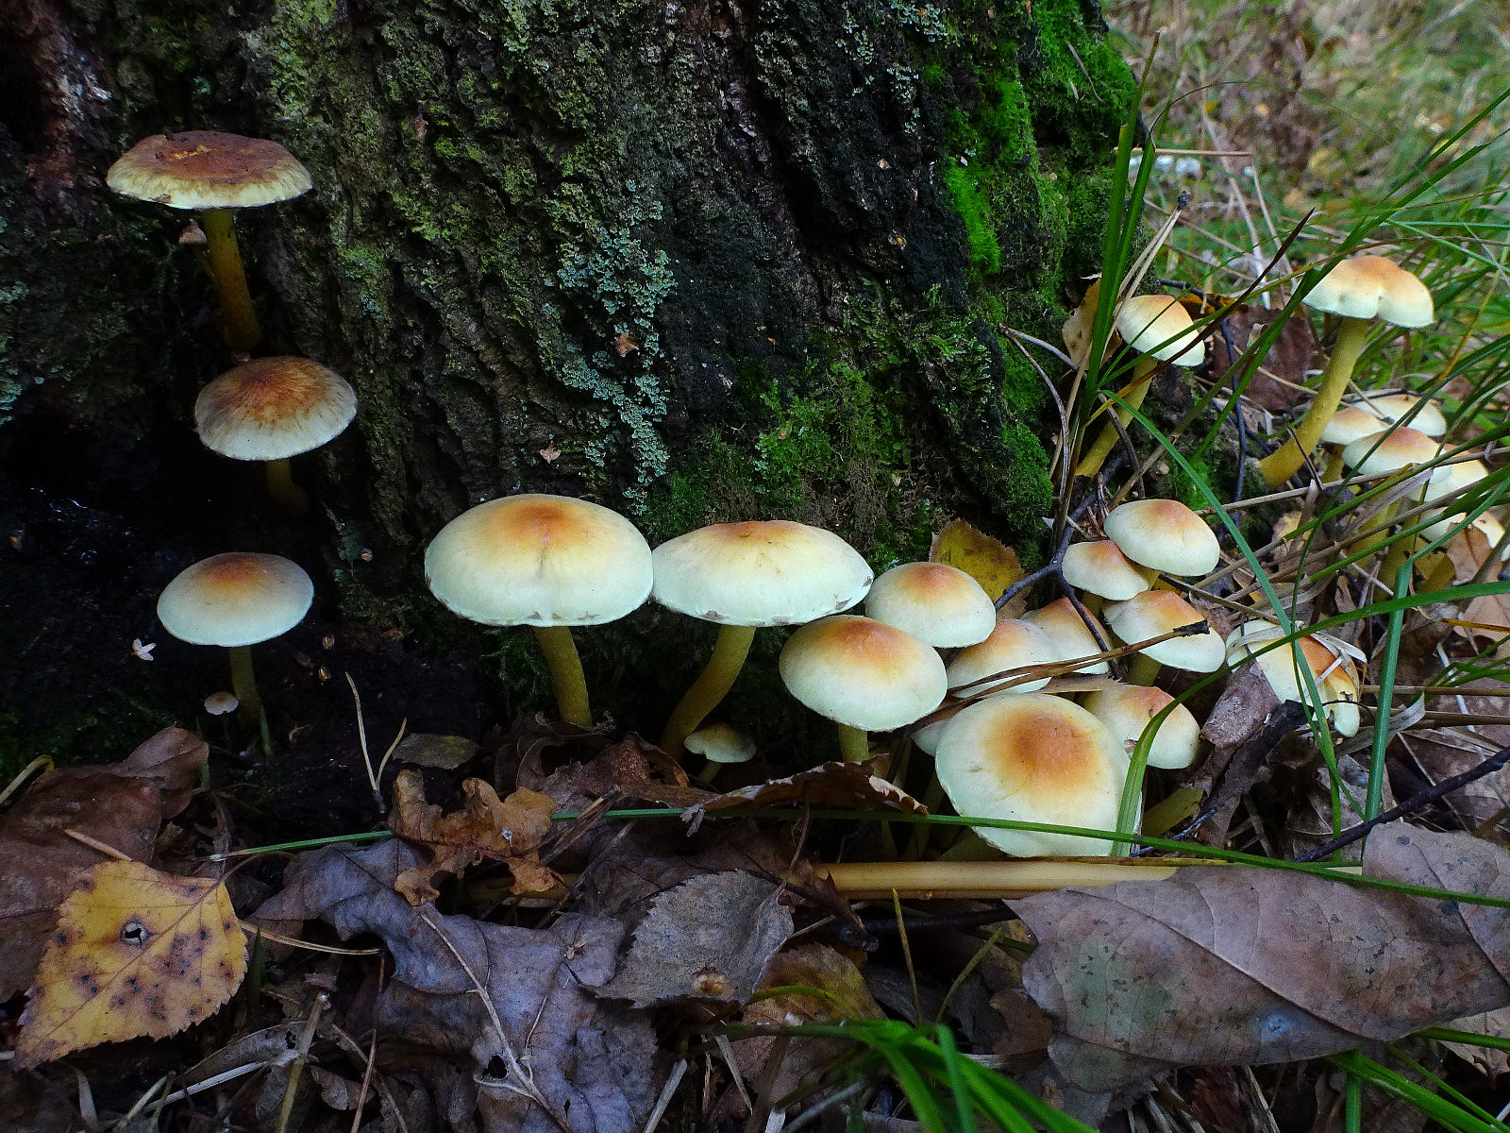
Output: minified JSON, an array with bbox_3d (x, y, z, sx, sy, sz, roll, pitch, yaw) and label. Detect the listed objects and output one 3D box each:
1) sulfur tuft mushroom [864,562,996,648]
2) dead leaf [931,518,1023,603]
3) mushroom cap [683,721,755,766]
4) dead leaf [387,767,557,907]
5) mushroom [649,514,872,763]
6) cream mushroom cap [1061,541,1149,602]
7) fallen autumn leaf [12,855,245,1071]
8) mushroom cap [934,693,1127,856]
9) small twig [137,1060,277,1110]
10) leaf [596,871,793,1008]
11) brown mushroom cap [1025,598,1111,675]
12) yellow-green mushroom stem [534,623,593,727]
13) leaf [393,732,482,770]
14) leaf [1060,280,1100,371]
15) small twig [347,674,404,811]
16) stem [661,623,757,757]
[{"bbox_3d":[0.047,0.010,0.279,0.035,0.015,0.035,0,30,0],"label":"sulfur tuft mushroom"},{"bbox_3d":[0.071,0.002,0.336,0.033,0.034,0.009,0,12,0],"label":"dead leaf"},{"bbox_3d":[-0.010,0.049,0.290,0.019,0.009,0.019,6,21,-4],"label":"mushroom cap"},{"bbox_3d":[-0.071,0.069,0.265,0.042,0.014,0.034,0,41,0],"label":"dead leaf"},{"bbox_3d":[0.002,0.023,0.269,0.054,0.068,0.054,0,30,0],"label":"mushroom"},{"bbox_3d":[0.113,0.001,0.335,0.029,0.013,0.029,10,29,-6],"label":"cream mushroom cap"},{"bbox_3d":[-0.130,0.081,0.215,0.045,0.009,0.052,21,26,7],"label":"fallen autumn leaf"},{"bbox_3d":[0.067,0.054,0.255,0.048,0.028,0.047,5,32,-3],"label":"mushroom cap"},{"bbox_3d":[-0.111,0.106,0.213,0.025,0.002,0.002,-12,32,-20],"label":"small twig"},{"bbox_3d":[-0.014,0.080,0.220,0.044,0.013,0.030,-11,43,-13],"label":"leaf"},{"bbox_3d":[0.093,0.021,0.312,0.027,0.015,0.027,5,37,-3],"label":"brown mushroom cap"},{"bbox_3d":[-0.058,0.031,0.313,0.011,0.046,0.011,-6,33,3],"label":"yellow-green mushroom stem"},{"bbox_3d":[-0.087,0.050,0.286,0.023,0.006,0.014,-3,40,-10],"label":"leaf"},{"bbox_3d":[0.126,-0.091,0.394,0.023,0.037,0.011,10,21,16],"label":"leaf"},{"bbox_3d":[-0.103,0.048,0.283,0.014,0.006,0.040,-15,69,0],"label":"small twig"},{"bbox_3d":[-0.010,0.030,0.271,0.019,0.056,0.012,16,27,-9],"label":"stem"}]

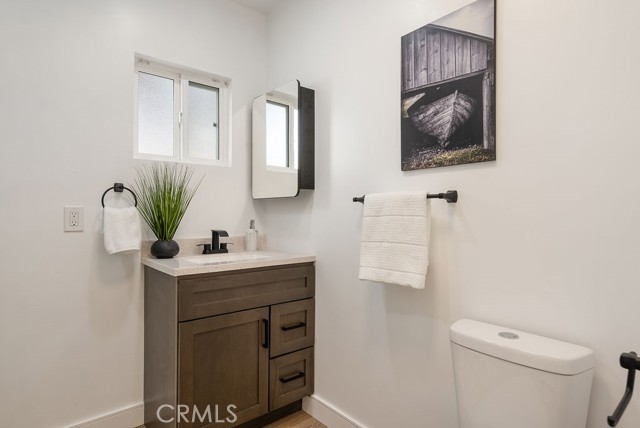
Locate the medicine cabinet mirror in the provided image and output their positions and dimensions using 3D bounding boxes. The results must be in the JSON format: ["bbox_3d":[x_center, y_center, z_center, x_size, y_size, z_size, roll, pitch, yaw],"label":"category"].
[{"bbox_3d":[-0.238,-0.428,2.122,0.132,0.660,0.533,0,0,-40],"label":"medicine cabinet mirror"}]

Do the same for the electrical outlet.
[{"bbox_3d":[-1.222,0.026,1.680,0.076,0.125,0.009,0,0,-40],"label":"electrical outlet"}]

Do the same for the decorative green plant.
[{"bbox_3d":[-0.832,-0.066,1.835,0.350,0.417,0.310,0,0,-40],"label":"decorative green plant"}]

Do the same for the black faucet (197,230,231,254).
[{"bbox_3d":[-0.608,0.173,2.040,0.234,0.145,0.142,0,0,-40],"label":"black faucet"}]

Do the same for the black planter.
[{"bbox_3d":[-0.850,0.192,1.852,0.143,0.104,0.143,0,0,-40],"label":"black planter"}]

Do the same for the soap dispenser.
[{"bbox_3d":[-0.448,0.143,2.243,0.071,0.208,0.074,0,0,-28],"label":"soap dispenser"}]

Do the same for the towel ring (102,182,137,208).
[{"bbox_3d":[-1.057,-0.072,1.780,0.160,0.180,0.066,0,0,-40],"label":"towel ring"}]

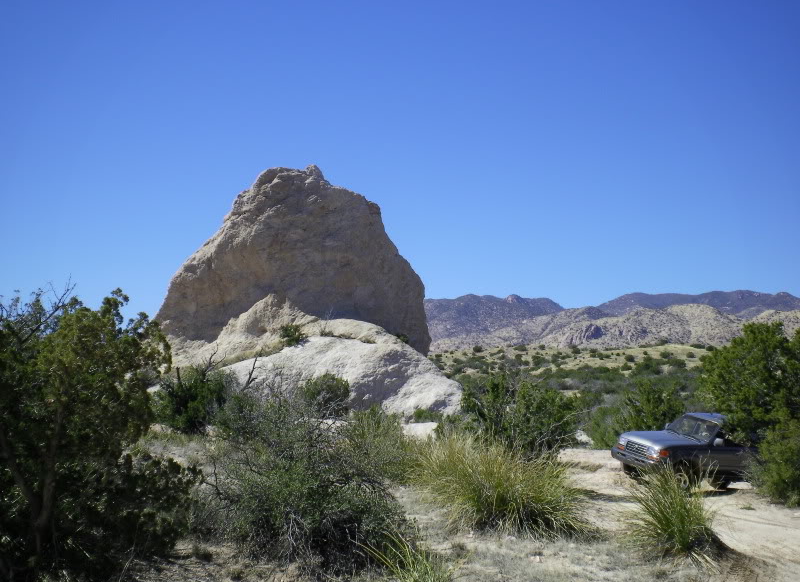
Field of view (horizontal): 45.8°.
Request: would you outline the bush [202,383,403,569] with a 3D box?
[{"bbox_3d":[-0.995,1.992,10.300,2.174,1.863,2.000,0,-3,0],"label":"bush"}]

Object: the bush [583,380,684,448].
[{"bbox_3d":[7.377,3.849,30.000,3.141,2.011,2.890,0,-3,0],"label":"bush"}]

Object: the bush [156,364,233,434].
[{"bbox_3d":[-5.440,2.817,25.000,2.012,1.771,1.851,0,-3,0],"label":"bush"}]

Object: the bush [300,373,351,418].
[{"bbox_3d":[-2.514,3.519,32.000,1.683,1.425,1.549,0,-3,0],"label":"bush"}]

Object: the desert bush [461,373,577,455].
[{"bbox_3d":[2.867,2.966,23.000,2.791,1.863,2.567,0,-3,0],"label":"desert bush"}]

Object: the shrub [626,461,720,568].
[{"bbox_3d":[3.122,2.532,10.800,1.052,1.053,0.968,0,-3,0],"label":"shrub"}]

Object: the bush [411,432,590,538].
[{"bbox_3d":[1.315,2.519,12.500,2.355,1.202,2.166,0,-3,0],"label":"bush"}]

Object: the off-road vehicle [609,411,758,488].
[{"bbox_3d":[7.520,3.920,22.950,4.750,1.870,1.920,7,-1,-25],"label":"off-road vehicle"}]

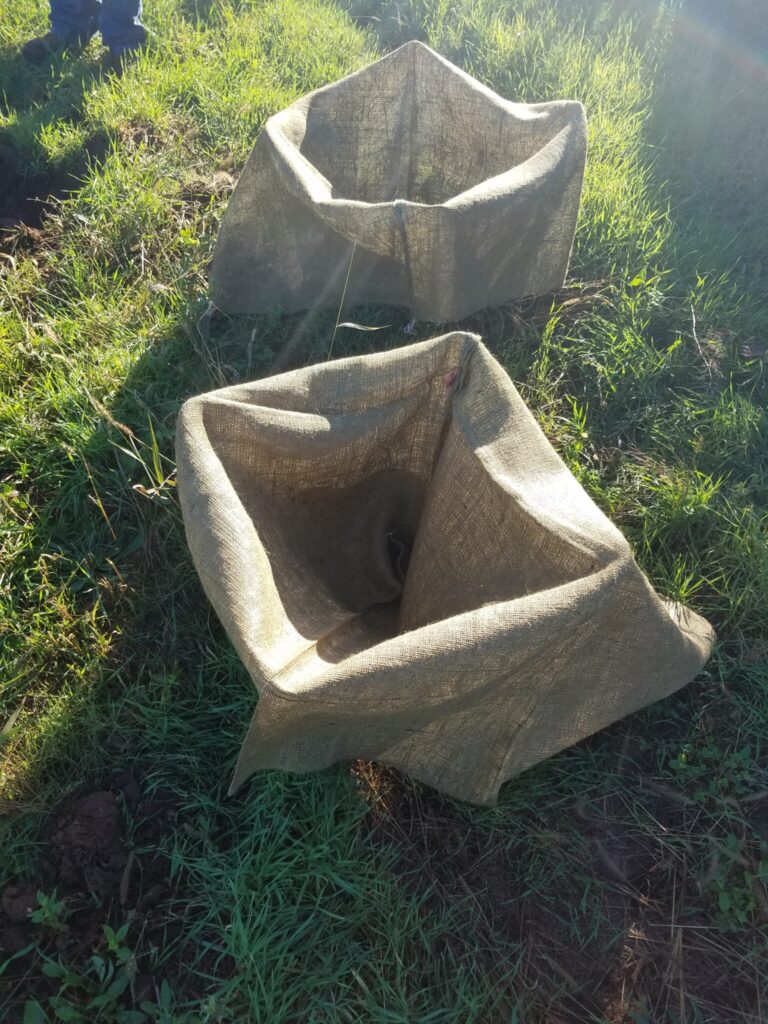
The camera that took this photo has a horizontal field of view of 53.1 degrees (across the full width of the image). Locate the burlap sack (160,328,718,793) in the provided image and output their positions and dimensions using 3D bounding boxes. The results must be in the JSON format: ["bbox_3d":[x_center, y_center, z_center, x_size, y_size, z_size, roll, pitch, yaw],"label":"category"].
[{"bbox_3d":[0.070,0.065,1.176,0.700,0.320,0.620,-15,50,-13],"label":"burlap sack"}]

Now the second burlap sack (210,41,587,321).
[{"bbox_3d":[0.019,-0.860,1.972,0.860,0.380,0.730,-4,48,-3],"label":"second burlap sack"}]

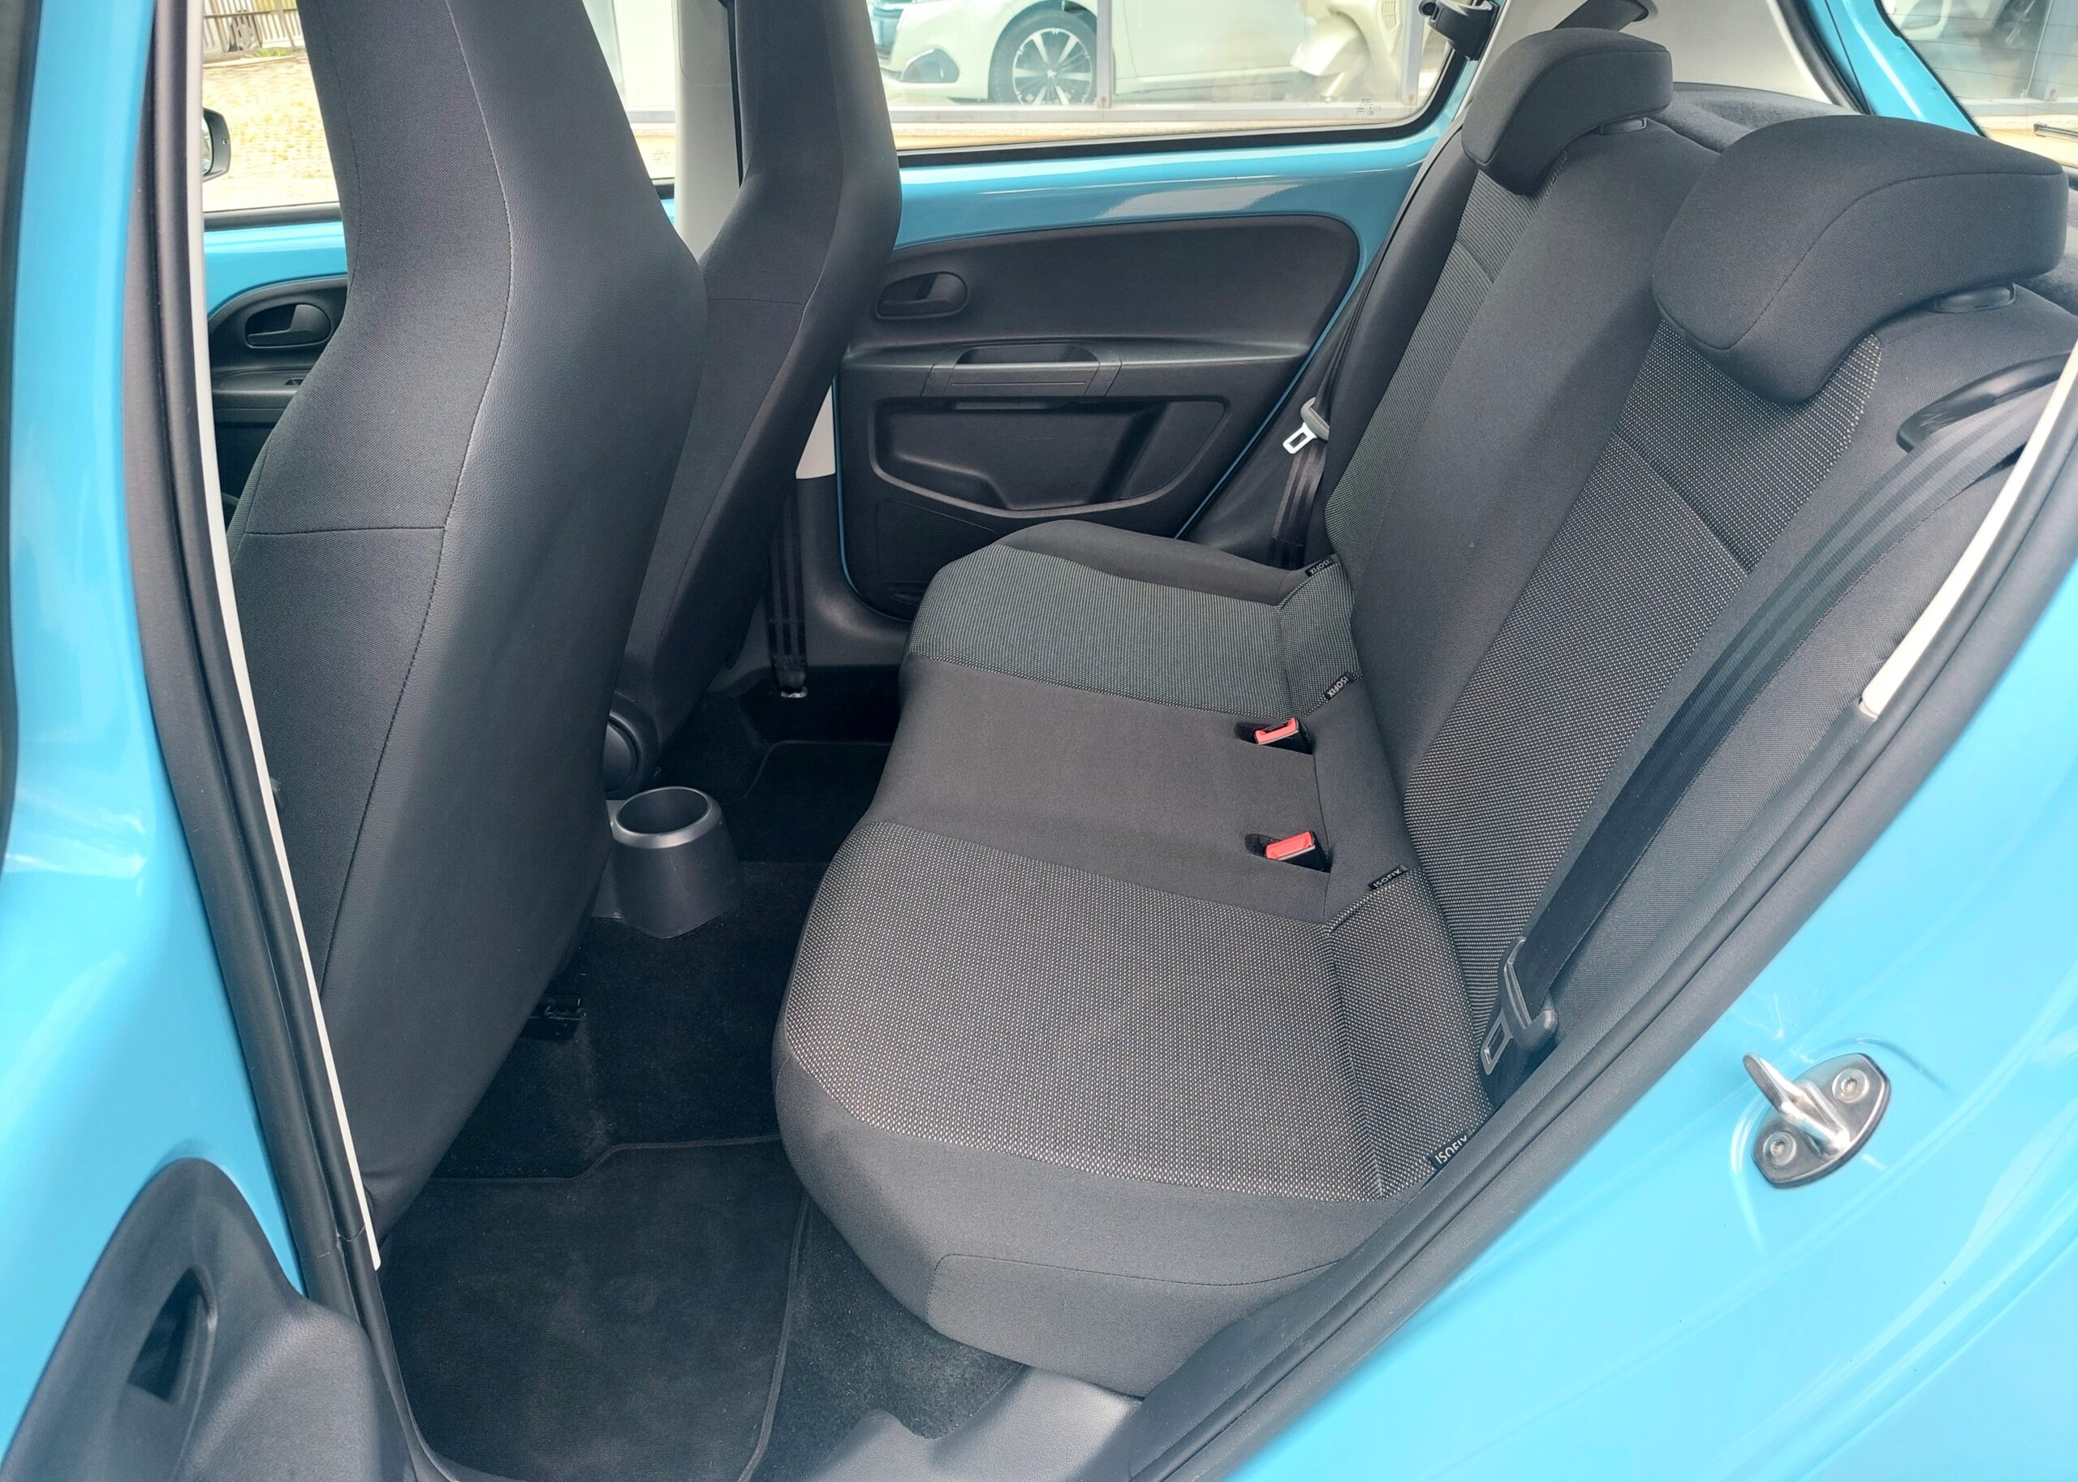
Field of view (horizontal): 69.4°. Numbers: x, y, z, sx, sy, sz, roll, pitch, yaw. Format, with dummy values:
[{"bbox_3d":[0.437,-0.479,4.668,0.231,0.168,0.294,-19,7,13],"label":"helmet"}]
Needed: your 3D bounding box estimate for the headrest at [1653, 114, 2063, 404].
[{"bbox_3d":[0.415,-0.263,0.797,0.141,0.129,0.215,10,29,-1],"label":"headrest"}]

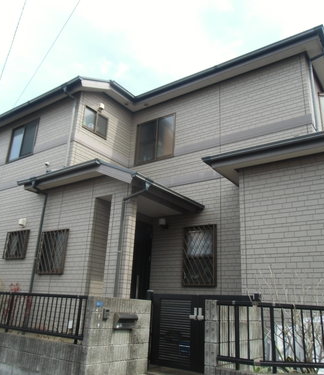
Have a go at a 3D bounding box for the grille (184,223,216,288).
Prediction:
[{"bbox_3d":[0.759,1.380,7.055,0.740,1.225,0.090,-10,-22,34],"label":"grille"}]

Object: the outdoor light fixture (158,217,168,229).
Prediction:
[{"bbox_3d":[0.034,0.805,7.765,0.170,0.210,0.170,-10,-22,34],"label":"outdoor light fixture"}]

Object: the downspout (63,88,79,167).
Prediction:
[{"bbox_3d":[-2.222,-1.386,7.786,0.101,1.828,0.398,-10,-22,34],"label":"downspout"}]

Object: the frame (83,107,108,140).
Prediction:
[{"bbox_3d":[-1.611,-1.590,8.486,0.091,0.548,0.791,-10,-22,34],"label":"frame"}]

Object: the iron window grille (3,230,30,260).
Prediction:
[{"bbox_3d":[-3.279,1.295,7.777,0.793,0.637,0.081,-10,-22,34],"label":"iron window grille"}]

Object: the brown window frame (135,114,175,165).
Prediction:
[{"bbox_3d":[-0.181,-1.207,8.775,1.235,1.177,0.110,-10,-22,34],"label":"brown window frame"}]

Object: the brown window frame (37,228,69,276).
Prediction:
[{"bbox_3d":[-2.208,1.299,6.963,0.770,0.868,0.090,-10,-22,34],"label":"brown window frame"}]

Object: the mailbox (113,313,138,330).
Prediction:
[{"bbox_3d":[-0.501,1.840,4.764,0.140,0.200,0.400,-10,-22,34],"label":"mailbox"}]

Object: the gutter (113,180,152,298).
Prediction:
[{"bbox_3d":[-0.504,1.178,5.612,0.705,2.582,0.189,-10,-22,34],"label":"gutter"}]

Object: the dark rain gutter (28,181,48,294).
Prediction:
[{"bbox_3d":[-2.695,1.370,7.019,0.099,3.047,0.436,-10,-22,34],"label":"dark rain gutter"}]

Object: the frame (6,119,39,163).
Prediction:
[{"bbox_3d":[-3.631,-1.214,9.024,1.235,0.975,0.110,-10,-22,34],"label":"frame"}]

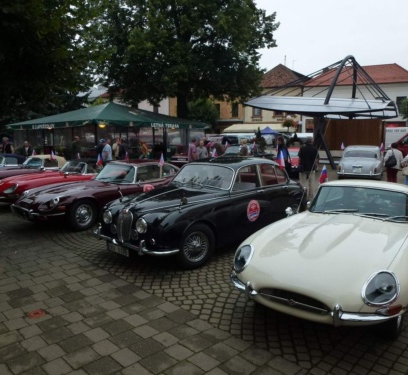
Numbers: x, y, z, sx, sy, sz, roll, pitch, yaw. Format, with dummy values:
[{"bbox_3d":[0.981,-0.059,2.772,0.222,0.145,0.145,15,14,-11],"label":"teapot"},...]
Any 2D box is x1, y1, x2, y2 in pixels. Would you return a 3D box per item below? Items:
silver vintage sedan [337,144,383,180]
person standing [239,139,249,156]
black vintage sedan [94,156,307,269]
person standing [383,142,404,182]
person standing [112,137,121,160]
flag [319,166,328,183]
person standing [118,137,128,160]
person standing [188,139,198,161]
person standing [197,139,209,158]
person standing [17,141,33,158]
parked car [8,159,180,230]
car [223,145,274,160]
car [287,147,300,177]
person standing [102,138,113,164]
[{"bbox_3d":[6.913,-1.060,15.248,1.700,1.460,4.580,4,9,27],"label":"silver vintage sedan"},{"bbox_3d":[1.585,-1.022,13.796,0.520,1.720,0.330,3,9,24],"label":"person standing"},{"bbox_3d":[0.371,0.183,6.288,1.700,1.460,4.580,7,11,42],"label":"black vintage sedan"},{"bbox_3d":[5.958,-0.584,11.024,0.540,1.690,0.360,4,9,25],"label":"person standing"},{"bbox_3d":[-3.394,-0.988,13.693,0.340,1.770,0.480,4,9,30],"label":"person standing"},{"bbox_3d":[1.745,-0.192,5.050,0.150,0.280,0.070,2,9,20],"label":"flag"},{"bbox_3d":[-3.339,-1.152,14.482,0.340,1.800,0.500,3,8,18],"label":"person standing"},{"bbox_3d":[-0.383,-0.868,12.703,0.340,1.750,0.500,-5,10,-34],"label":"person standing"},{"bbox_3d":[-0.051,-0.913,13.101,0.520,1.730,0.340,3,8,17],"label":"person standing"},{"bbox_3d":[-7.266,-1.013,14.291,0.520,1.720,0.320,-2,8,-9],"label":"person standing"},{"bbox_3d":[-2.100,0.018,8.323,1.680,1.270,4.660,5,10,34],"label":"parked car"},{"bbox_3d":[1.938,-1.297,17.191,1.660,1.300,4.450,6,10,37],"label":"car"},{"bbox_3d":[4.218,-1.226,16.194,1.700,1.400,4.400,1,8,13],"label":"car"},{"bbox_3d":[-3.927,-1.101,14.288,0.360,1.750,0.500,-2,8,-12],"label":"person standing"}]

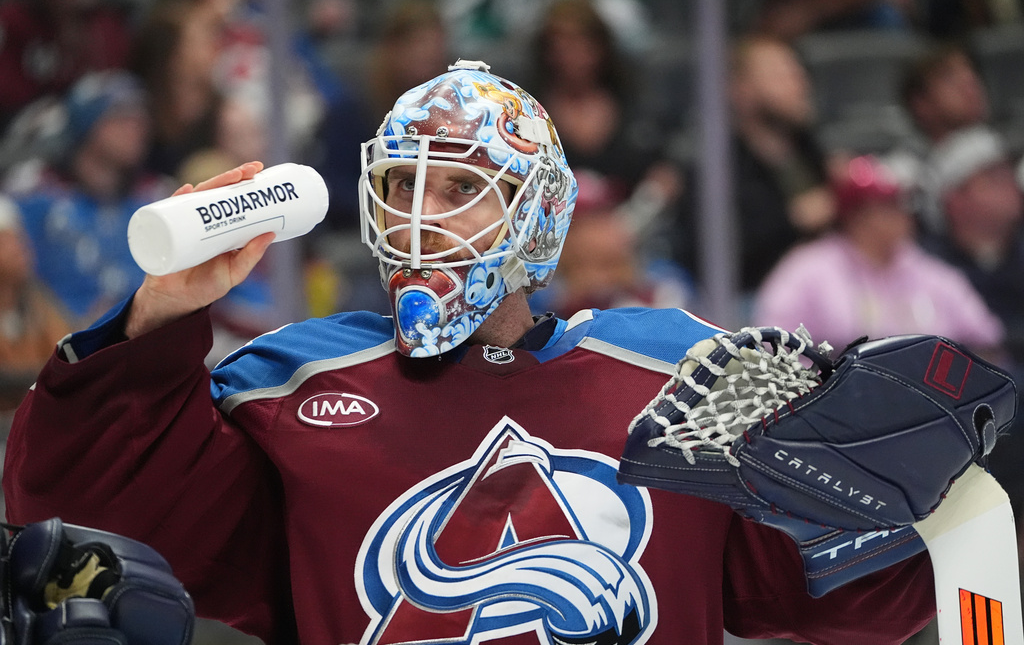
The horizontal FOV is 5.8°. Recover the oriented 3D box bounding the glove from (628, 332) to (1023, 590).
[{"bbox_3d":[0.311,0.136,10.270,0.390,0.275,0.250,-6,0,16],"label":"glove"}]

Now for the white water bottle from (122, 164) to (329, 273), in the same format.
[{"bbox_3d":[-0.285,-0.106,10.330,0.220,0.077,0.077,-15,8,-36],"label":"white water bottle"}]

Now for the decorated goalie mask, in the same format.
[{"bbox_3d":[-0.041,-0.118,10.500,0.220,0.305,0.280,3,0,25],"label":"decorated goalie mask"}]

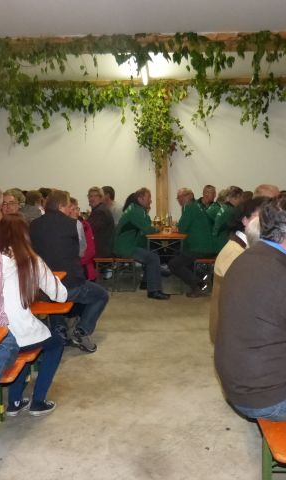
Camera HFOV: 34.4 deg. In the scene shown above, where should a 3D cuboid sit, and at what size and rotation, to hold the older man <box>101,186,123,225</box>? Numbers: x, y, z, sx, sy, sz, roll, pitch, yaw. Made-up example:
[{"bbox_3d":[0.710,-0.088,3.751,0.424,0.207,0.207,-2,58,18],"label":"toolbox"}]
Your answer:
[{"bbox_3d":[-0.474,-0.013,6.350,0.680,1.320,0.500,1,6,17],"label":"older man"}]

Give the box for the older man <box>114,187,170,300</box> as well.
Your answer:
[{"bbox_3d":[-0.006,0.045,5.750,0.760,1.320,0.520,-1,6,-3],"label":"older man"}]

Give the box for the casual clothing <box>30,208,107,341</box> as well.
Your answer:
[{"bbox_3d":[-0.568,0.271,3.620,0.520,1.080,0.660,4,7,37],"label":"casual clothing"}]

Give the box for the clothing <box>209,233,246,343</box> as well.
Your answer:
[{"bbox_3d":[0.596,0.233,2.450,0.420,0.620,0.480,-1,6,-6],"label":"clothing"}]

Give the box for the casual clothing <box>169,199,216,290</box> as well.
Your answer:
[{"bbox_3d":[0.643,0.043,6.000,0.620,1.150,0.520,4,8,30],"label":"casual clothing"}]

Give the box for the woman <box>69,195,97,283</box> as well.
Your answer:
[{"bbox_3d":[-0.635,0.196,4.550,0.480,1.220,0.600,-4,7,-27],"label":"woman"}]

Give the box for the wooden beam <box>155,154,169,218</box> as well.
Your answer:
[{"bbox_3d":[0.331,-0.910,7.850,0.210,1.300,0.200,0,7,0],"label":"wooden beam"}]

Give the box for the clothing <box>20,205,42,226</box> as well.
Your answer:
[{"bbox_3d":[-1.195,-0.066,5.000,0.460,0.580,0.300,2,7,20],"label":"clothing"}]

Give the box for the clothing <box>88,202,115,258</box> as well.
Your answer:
[{"bbox_3d":[-0.519,-0.111,5.650,0.400,0.700,0.480,0,6,3],"label":"clothing"}]

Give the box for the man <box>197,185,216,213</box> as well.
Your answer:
[{"bbox_3d":[0.949,-0.132,6.800,0.600,1.300,0.500,2,7,21],"label":"man"}]

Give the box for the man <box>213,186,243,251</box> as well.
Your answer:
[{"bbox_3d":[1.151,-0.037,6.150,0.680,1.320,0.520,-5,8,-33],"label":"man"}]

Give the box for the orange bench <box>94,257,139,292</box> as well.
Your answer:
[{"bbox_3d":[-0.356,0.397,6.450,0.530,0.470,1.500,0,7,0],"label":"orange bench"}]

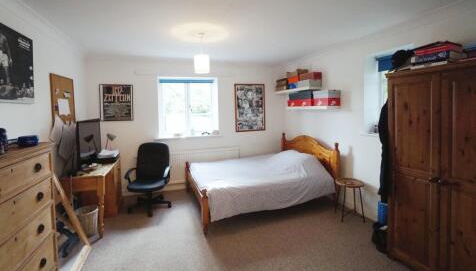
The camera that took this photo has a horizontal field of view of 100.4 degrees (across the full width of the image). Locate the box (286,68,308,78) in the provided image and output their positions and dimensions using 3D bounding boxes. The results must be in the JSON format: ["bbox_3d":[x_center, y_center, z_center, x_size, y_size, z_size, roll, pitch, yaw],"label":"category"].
[{"bbox_3d":[1.072,-1.091,3.539,0.220,0.100,0.300,-3,5,-20],"label":"box"}]

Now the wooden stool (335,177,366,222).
[{"bbox_3d":[1.432,0.828,2.557,0.350,0.460,0.350,-3,5,-20],"label":"wooden stool"}]

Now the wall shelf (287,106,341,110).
[{"bbox_3d":[1.191,-0.449,3.247,0.265,0.045,0.940,-3,5,-20],"label":"wall shelf"}]

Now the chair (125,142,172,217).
[{"bbox_3d":[-1.285,0.603,2.926,0.620,0.980,0.640,-2,5,-8],"label":"chair"}]

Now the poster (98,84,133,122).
[{"bbox_3d":[-1.997,-0.534,3.276,0.475,0.590,0.025,-3,5,-20],"label":"poster"}]

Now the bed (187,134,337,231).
[{"bbox_3d":[0.294,0.559,3.263,2.040,0.930,1.470,-3,5,-20],"label":"bed"}]

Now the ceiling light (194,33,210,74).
[{"bbox_3d":[-0.454,-1.040,2.525,0.210,0.490,0.210,-3,5,-20],"label":"ceiling light"}]

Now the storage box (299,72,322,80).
[{"bbox_3d":[1.179,-0.956,3.289,0.200,0.115,0.350,-3,5,-20],"label":"storage box"}]

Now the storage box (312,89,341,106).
[{"bbox_3d":[1.316,-0.538,2.944,0.235,0.205,0.300,-3,5,-20],"label":"storage box"}]

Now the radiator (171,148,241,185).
[{"bbox_3d":[-0.672,0.562,3.809,1.550,0.580,0.100,-3,5,-20],"label":"radiator"}]

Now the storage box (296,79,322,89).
[{"bbox_3d":[1.174,-0.819,3.266,0.245,0.130,0.285,-3,5,-20],"label":"storage box"}]

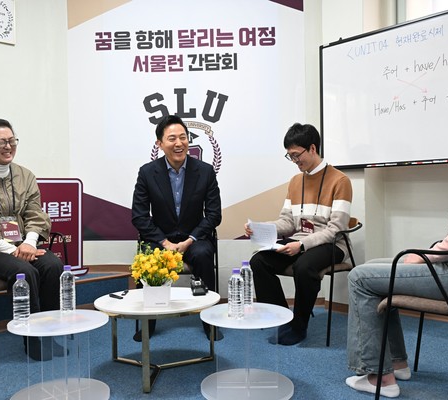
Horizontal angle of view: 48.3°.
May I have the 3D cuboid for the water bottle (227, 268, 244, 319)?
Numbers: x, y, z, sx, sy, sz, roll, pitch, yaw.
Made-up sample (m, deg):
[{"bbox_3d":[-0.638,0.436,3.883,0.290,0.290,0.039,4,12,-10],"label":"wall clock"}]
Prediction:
[{"bbox_3d":[0.052,0.390,2.090,0.066,0.205,0.066,-1,0,0],"label":"water bottle"}]

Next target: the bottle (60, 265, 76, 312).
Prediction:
[{"bbox_3d":[-0.685,0.393,2.200,0.066,0.205,0.066,-1,0,0],"label":"bottle"}]

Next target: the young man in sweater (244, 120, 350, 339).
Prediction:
[{"bbox_3d":[0.517,0.177,2.990,0.520,1.270,0.680,-1,0,45],"label":"young man in sweater"}]

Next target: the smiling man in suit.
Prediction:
[{"bbox_3d":[-0.292,0.147,3.130,0.560,1.350,0.640,-1,0,-3],"label":"smiling man in suit"}]

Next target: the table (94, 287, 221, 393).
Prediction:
[{"bbox_3d":[-0.322,0.655,2.440,0.600,0.335,0.600,-1,0,0],"label":"table"}]

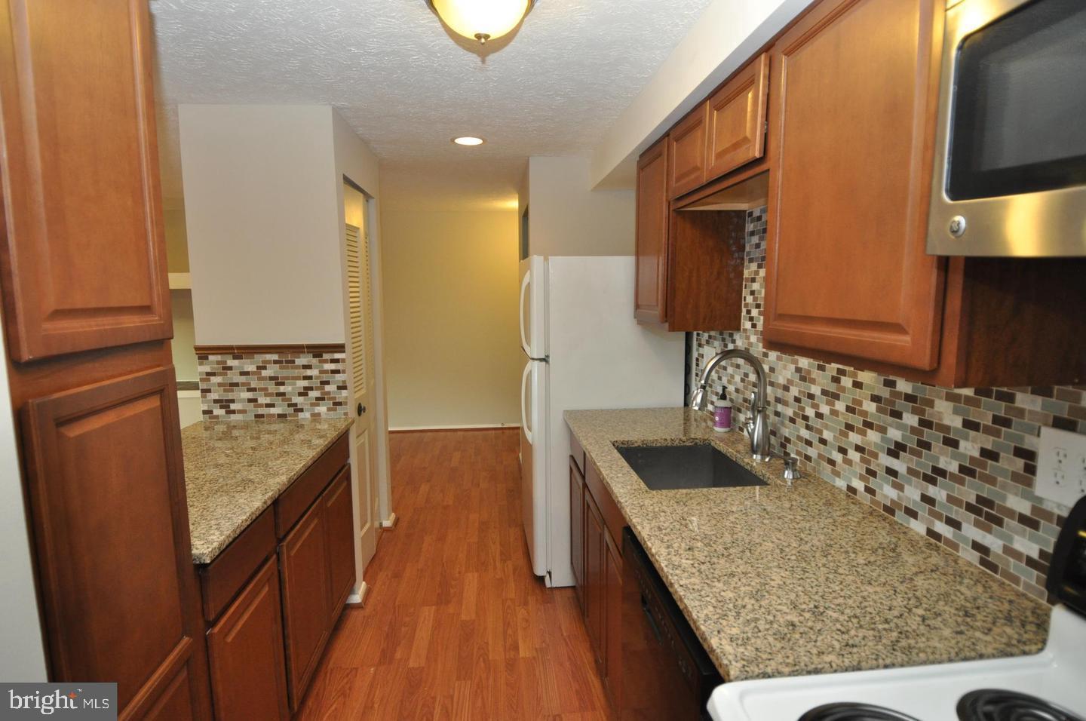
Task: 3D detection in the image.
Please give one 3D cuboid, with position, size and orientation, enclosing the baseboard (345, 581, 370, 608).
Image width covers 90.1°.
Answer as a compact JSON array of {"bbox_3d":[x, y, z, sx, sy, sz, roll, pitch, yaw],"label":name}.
[{"bbox_3d":[-0.906,1.133,2.670,0.082,0.069,0.190,-1,7,-6],"label":"baseboard"}]

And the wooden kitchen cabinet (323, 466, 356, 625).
[{"bbox_3d":[-1.143,0.784,2.298,0.575,0.570,0.430,-1,7,-6],"label":"wooden kitchen cabinet"}]

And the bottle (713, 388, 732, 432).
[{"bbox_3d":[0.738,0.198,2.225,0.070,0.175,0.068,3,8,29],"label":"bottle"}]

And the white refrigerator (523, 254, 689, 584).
[{"bbox_3d":[0.266,0.281,3.019,0.810,1.649,0.730,-1,7,-6],"label":"white refrigerator"}]

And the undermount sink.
[{"bbox_3d":[0.477,0.453,1.841,0.405,0.200,0.530,-1,7,-6],"label":"undermount sink"}]

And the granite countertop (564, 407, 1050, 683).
[{"bbox_3d":[0.515,0.366,1.736,0.656,0.034,1.835,-1,7,-6],"label":"granite countertop"}]

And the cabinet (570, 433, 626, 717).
[{"bbox_3d":[0.489,0.774,2.156,0.625,0.882,1.090,-1,7,-6],"label":"cabinet"}]

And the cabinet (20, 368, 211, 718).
[{"bbox_3d":[-1.023,0.703,0.994,0.585,1.344,0.390,-1,7,-6],"label":"cabinet"}]

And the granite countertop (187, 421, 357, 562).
[{"bbox_3d":[-1.154,0.372,1.815,0.698,0.033,1.350,-1,7,-6],"label":"granite countertop"}]

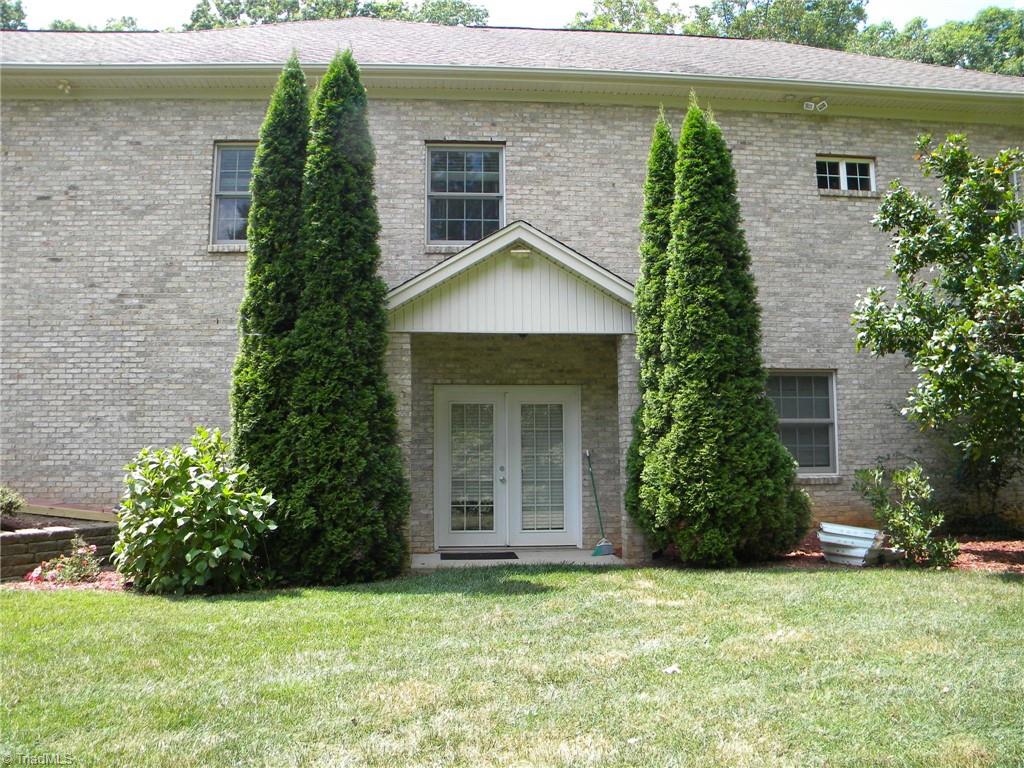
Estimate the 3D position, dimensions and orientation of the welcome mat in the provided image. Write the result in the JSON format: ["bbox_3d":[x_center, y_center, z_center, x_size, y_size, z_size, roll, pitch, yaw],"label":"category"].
[{"bbox_3d":[-0.395,2.118,10.051,0.920,0.020,0.650,0,-6,-4],"label":"welcome mat"}]

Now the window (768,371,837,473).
[{"bbox_3d":[3.889,0.537,11.263,1.102,1.428,0.130,0,-6,-4],"label":"window"}]

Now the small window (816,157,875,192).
[{"bbox_3d":[4.648,-2.922,11.449,0.860,0.490,0.100,0,-6,-4],"label":"small window"}]

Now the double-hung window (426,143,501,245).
[{"bbox_3d":[-0.630,-2.577,11.280,1.081,1.423,0.130,0,-6,-4],"label":"double-hung window"}]

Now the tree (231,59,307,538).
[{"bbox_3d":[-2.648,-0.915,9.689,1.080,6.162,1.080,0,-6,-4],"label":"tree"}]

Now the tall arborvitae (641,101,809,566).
[{"bbox_3d":[2.506,-0.700,9.741,2.000,5.600,1.750,0,-6,-4],"label":"tall arborvitae"}]

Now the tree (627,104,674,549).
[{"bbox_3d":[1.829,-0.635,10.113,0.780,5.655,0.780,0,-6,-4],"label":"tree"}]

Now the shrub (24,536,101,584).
[{"bbox_3d":[-4.599,1.798,8.389,0.760,0.500,0.600,0,-6,-4],"label":"shrub"}]

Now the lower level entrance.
[{"bbox_3d":[-0.050,1.104,10.950,1.954,2.170,0.160,0,-6,-4],"label":"lower level entrance"}]

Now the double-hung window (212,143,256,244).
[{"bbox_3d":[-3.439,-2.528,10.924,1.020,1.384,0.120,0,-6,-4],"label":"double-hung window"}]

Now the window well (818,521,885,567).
[{"bbox_3d":[3.676,1.727,8.915,0.750,0.460,0.420,0,-6,-4],"label":"window well"}]

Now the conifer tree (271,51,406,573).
[{"bbox_3d":[-1.852,-0.849,8.977,1.450,5.900,1.400,0,-6,-4],"label":"conifer tree"}]

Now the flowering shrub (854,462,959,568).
[{"bbox_3d":[4.340,1.419,9.048,1.200,1.100,1.000,0,-6,-4],"label":"flowering shrub"}]

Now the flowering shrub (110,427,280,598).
[{"bbox_3d":[-3.160,1.238,8.203,1.600,1.580,1.400,0,-6,-4],"label":"flowering shrub"}]

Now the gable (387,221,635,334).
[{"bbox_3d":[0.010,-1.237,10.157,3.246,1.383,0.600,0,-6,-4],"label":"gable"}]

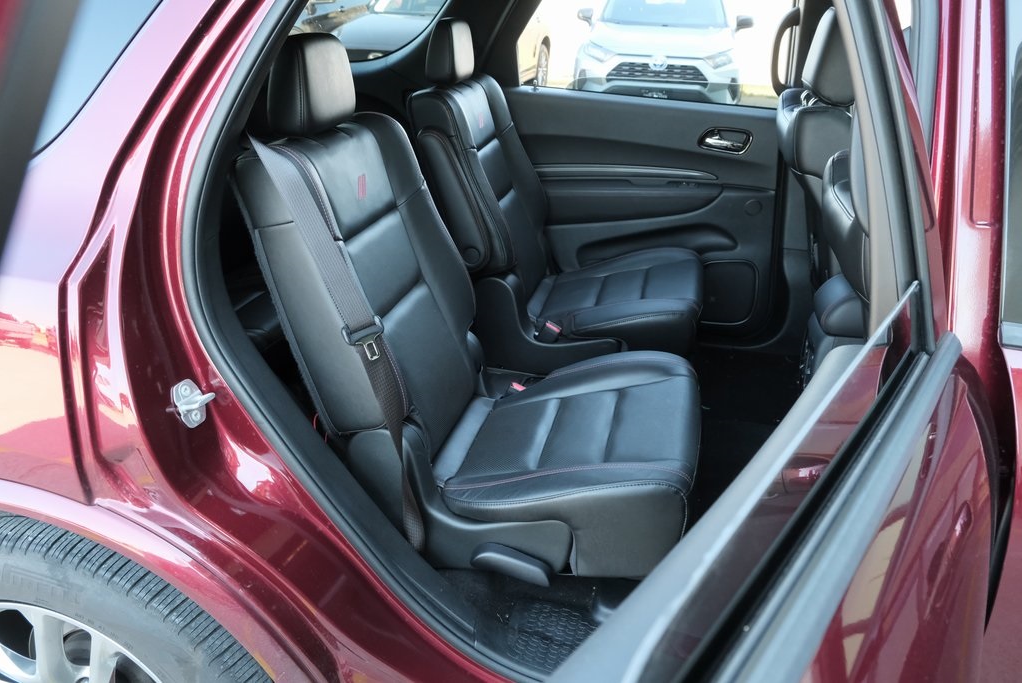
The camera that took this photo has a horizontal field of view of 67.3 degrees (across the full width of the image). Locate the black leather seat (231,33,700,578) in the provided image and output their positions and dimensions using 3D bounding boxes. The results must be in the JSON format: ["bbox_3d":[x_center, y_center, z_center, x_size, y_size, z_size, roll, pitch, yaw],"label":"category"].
[{"bbox_3d":[-0.014,-0.100,1.401,0.770,0.850,0.560,7,26,11],"label":"black leather seat"}]

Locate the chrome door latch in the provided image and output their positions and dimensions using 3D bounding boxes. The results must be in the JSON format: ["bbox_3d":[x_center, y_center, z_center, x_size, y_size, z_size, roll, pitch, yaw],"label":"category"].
[{"bbox_3d":[-0.448,0.087,1.081,0.040,0.070,0.047,20,31,34],"label":"chrome door latch"}]

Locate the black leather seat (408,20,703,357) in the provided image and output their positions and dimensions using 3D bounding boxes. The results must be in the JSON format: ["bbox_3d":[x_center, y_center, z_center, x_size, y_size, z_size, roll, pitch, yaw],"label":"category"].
[{"bbox_3d":[0.166,-0.412,2.082,0.770,0.850,0.560,7,26,11],"label":"black leather seat"}]

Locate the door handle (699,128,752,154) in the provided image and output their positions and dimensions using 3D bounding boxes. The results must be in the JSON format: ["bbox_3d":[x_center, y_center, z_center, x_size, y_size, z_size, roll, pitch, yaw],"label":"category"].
[{"bbox_3d":[0.636,-0.593,2.276,0.145,0.070,0.040,7,26,11],"label":"door handle"}]

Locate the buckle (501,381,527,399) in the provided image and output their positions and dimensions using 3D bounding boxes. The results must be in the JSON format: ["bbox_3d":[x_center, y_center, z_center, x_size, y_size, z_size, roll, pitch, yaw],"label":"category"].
[{"bbox_3d":[0.006,0.116,1.784,0.042,0.058,0.028,26,28,2],"label":"buckle"}]

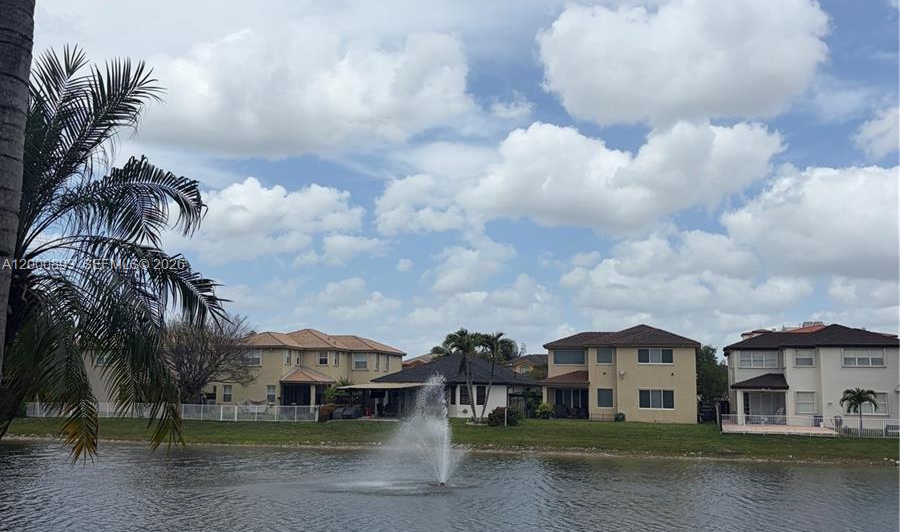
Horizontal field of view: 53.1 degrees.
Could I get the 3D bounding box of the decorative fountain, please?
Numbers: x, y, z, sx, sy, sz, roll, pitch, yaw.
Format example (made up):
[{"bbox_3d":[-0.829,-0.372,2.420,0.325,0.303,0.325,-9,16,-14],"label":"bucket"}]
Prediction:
[{"bbox_3d":[-0.938,6.225,34.465,2.520,4.200,2.520,1,-8,0],"label":"decorative fountain"}]

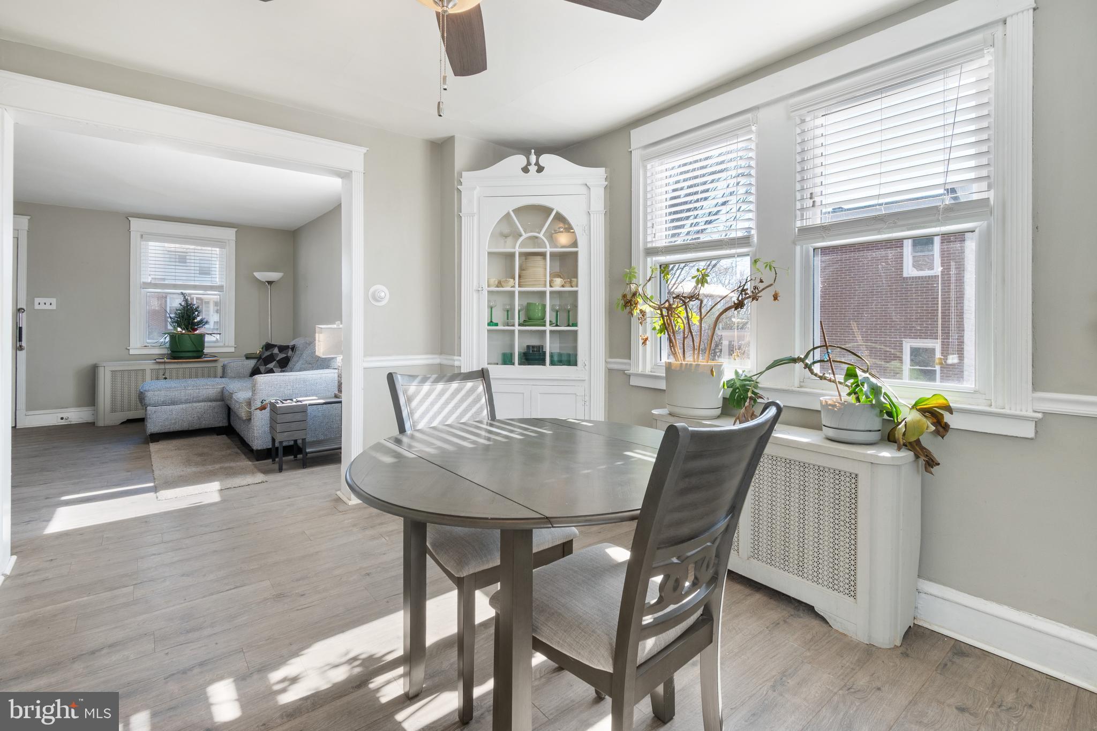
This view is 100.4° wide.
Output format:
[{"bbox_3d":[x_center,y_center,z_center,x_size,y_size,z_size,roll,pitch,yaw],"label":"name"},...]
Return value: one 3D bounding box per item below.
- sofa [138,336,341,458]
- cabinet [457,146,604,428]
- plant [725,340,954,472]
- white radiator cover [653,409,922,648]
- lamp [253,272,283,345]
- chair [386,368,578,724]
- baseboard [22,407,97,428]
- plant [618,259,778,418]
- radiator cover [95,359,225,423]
[{"bbox_3d":[-3.080,0.259,4.674,1.660,0.930,2.200,-3,5,-41],"label":"sofa"},{"bbox_3d":[-0.090,-0.281,3.290,0.980,2.280,0.470,0,4,4],"label":"cabinet"},{"bbox_3d":[1.128,0.129,1.858,0.380,0.460,0.720,-3,5,-41],"label":"plant"},{"bbox_3d":[0.978,0.632,2.105,0.310,0.685,1.110,-3,5,-41],"label":"white radiator cover"},{"bbox_3d":[-3.694,-0.322,6.021,0.400,1.830,0.400,-3,5,-41],"label":"lamp"},{"bbox_3d":[-0.250,0.536,1.685,0.460,0.975,0.580,-3,5,-35],"label":"chair"},{"bbox_3d":[-5.565,0.577,5.213,0.580,0.190,0.030,-3,5,-41],"label":"baseboard"},{"bbox_3d":[0.727,-0.133,2.291,0.480,0.800,0.680,-3,5,-41],"label":"plant"},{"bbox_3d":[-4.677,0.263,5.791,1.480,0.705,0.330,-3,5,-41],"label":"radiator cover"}]

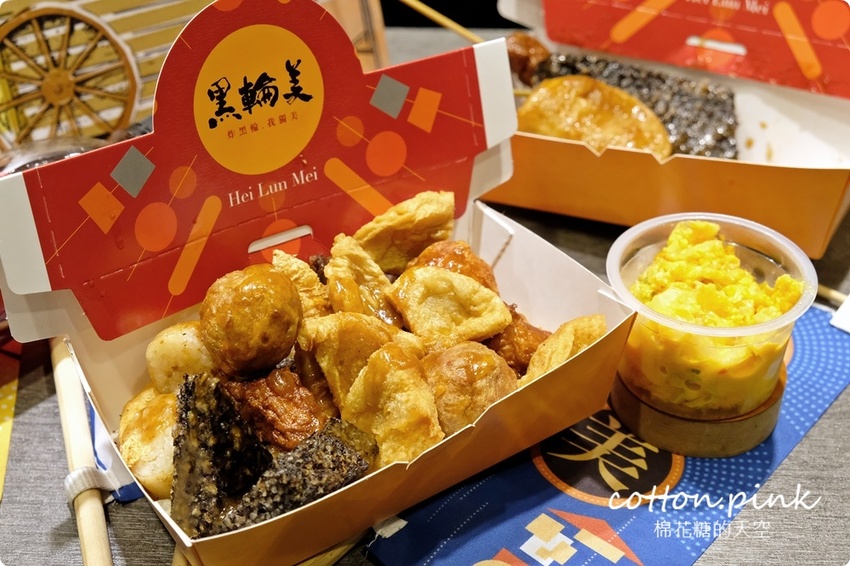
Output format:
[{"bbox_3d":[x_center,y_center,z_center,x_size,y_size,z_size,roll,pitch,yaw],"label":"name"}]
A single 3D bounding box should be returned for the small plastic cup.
[{"bbox_3d":[0.110,0.015,0.460,0.079,0.049,0.079,-1,37,0],"label":"small plastic cup"}]

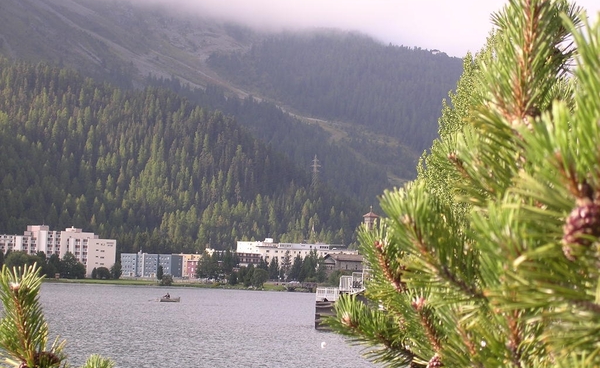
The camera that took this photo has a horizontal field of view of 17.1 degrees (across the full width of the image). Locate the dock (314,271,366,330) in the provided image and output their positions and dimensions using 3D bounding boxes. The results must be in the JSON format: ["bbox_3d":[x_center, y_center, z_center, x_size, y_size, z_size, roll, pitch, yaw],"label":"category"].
[{"bbox_3d":[3.594,9.410,161.000,4.800,4.700,5.000,1,-3,6],"label":"dock"}]

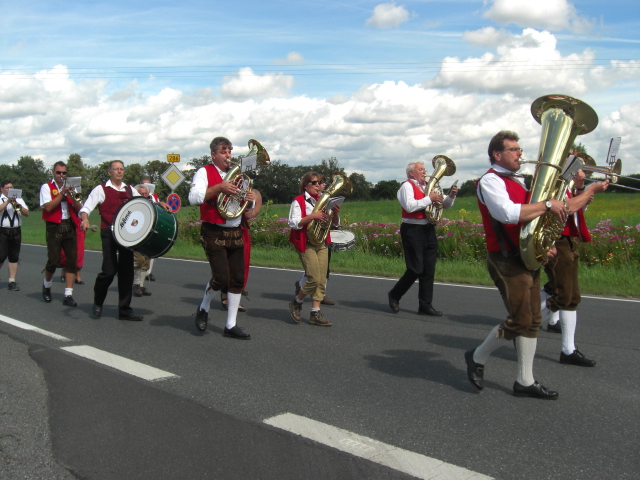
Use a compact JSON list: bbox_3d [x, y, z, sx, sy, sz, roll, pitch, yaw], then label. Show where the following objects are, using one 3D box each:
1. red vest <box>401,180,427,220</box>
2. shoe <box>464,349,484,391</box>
[{"bbox_3d":[1.069,-0.458,7.950,0.280,0.470,0.400,1,3,40],"label":"red vest"},{"bbox_3d":[1.044,0.879,4.750,0.120,0.285,0.110,-34,-21,36],"label":"shoe"}]

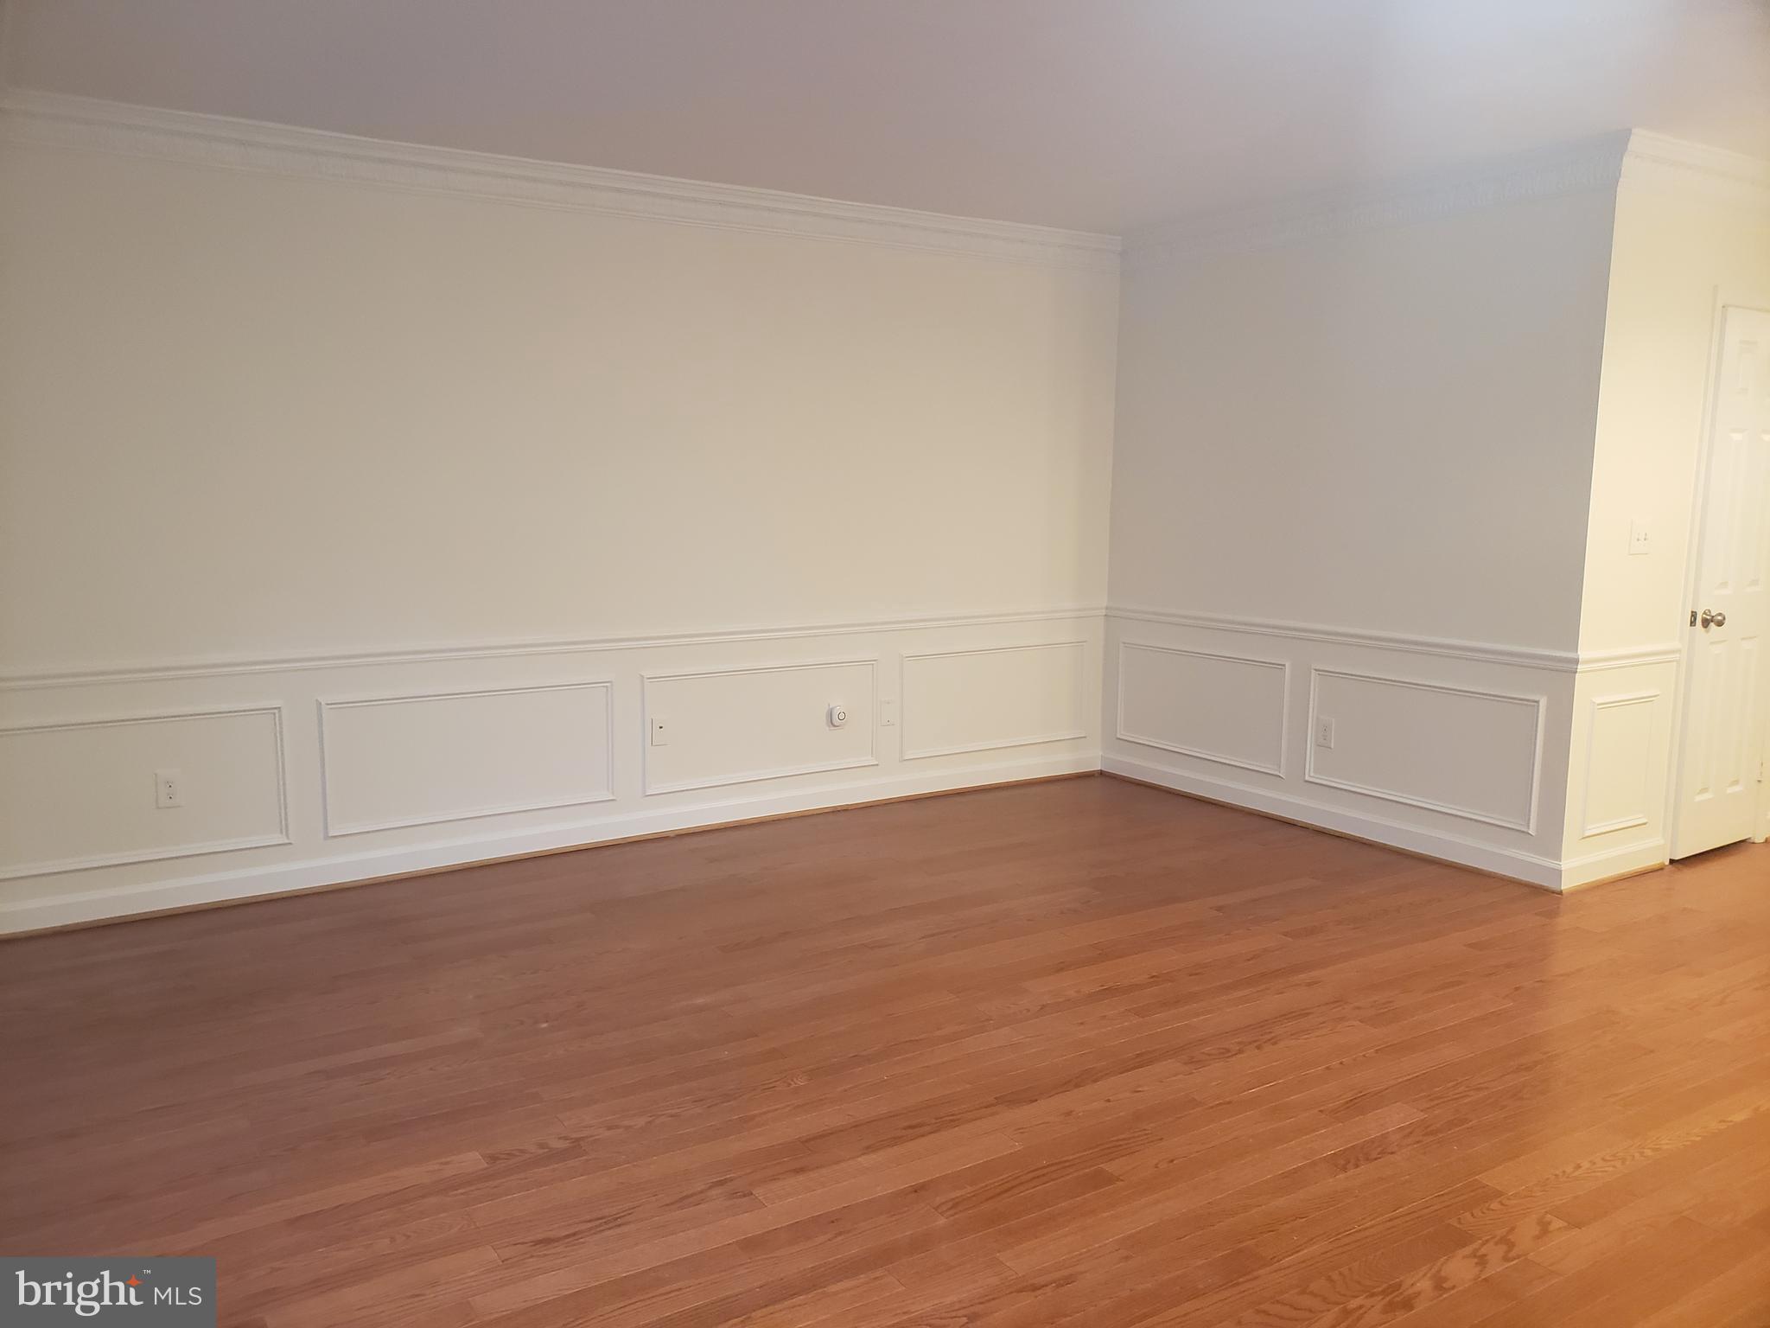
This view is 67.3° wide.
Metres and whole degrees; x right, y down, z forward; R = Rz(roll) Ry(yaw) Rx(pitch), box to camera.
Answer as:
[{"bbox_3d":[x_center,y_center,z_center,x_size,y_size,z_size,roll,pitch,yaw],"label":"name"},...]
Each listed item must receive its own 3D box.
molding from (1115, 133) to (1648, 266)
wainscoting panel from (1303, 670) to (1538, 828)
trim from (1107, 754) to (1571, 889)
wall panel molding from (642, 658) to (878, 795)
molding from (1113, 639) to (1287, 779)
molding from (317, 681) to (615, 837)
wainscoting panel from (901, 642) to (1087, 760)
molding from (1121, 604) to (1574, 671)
[{"bbox_3d":[1.663,-1.697,5.070,0.080,0.147,2.337,-5,9,-33],"label":"molding"},{"bbox_3d":[1.958,0.300,4.923,0.025,0.469,0.969,-5,9,-33],"label":"wainscoting panel"},{"bbox_3d":[1.663,0.603,5.417,0.022,0.109,2.289,-5,9,-33],"label":"trim"},{"bbox_3d":[-0.470,0.242,5.326,1.060,0.459,0.025,-5,9,-33],"label":"wall panel molding"},{"bbox_3d":[1.363,0.180,5.820,0.025,0.464,0.977,-5,9,-33],"label":"molding"},{"bbox_3d":[-1.441,0.322,4.692,1.031,0.462,0.025,-5,9,-33],"label":"molding"},{"bbox_3d":[0.514,0.160,5.968,1.056,0.459,0.025,-5,9,-33],"label":"wainscoting panel"},{"bbox_3d":[1.665,-0.123,5.309,0.035,0.069,2.303,-5,9,-33],"label":"molding"}]

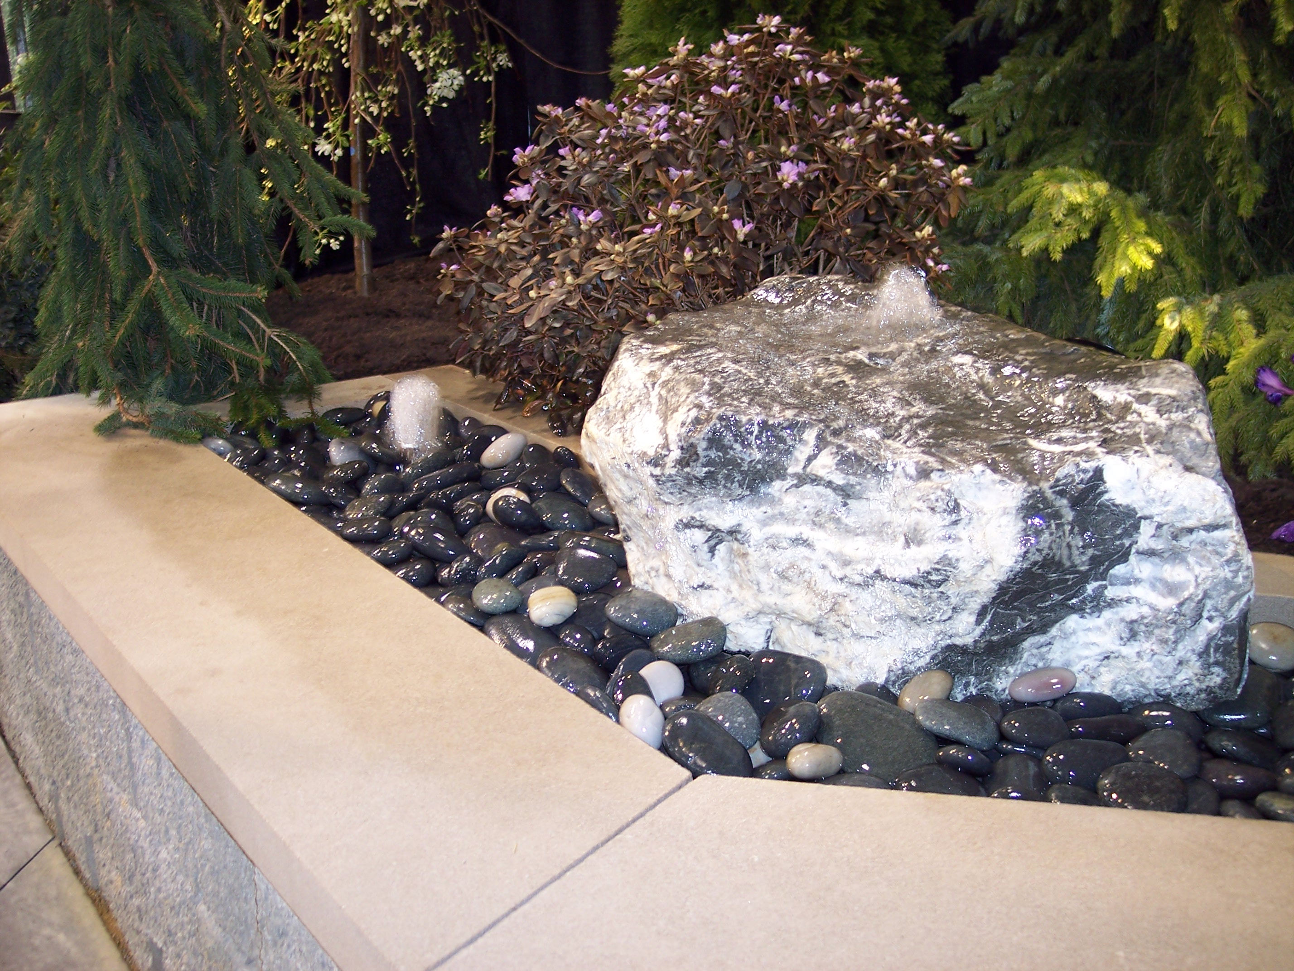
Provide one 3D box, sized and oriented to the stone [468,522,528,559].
[{"bbox_3d":[-0.245,0.091,2.380,0.114,0.056,0.082,26,34,36],"label":"stone"}]

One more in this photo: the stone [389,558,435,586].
[{"bbox_3d":[-0.366,0.136,2.242,0.084,0.043,0.062,-7,23,-8],"label":"stone"}]

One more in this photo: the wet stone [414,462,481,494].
[{"bbox_3d":[-0.372,-0.014,2.703,0.138,0.043,0.075,-21,11,-12],"label":"wet stone"}]

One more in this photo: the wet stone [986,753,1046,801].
[{"bbox_3d":[0.418,0.336,1.651,0.066,0.041,0.095,6,34,17],"label":"wet stone"}]

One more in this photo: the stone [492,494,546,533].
[{"bbox_3d":[-0.203,0.044,2.296,0.092,0.043,0.065,28,26,17],"label":"stone"}]

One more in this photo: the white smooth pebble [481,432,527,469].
[{"bbox_3d":[-0.256,-0.062,2.611,0.093,0.044,0.067,-35,29,-17],"label":"white smooth pebble"}]

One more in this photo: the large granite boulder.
[{"bbox_3d":[0.362,-0.022,2.034,0.830,0.430,0.540,5,18,18],"label":"large granite boulder"}]

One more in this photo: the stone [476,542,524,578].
[{"bbox_3d":[-0.241,0.126,2.420,0.066,0.039,0.104,5,30,41],"label":"stone"}]

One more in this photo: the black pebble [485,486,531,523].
[{"bbox_3d":[-0.242,0.038,2.572,0.086,0.053,0.071,6,36,-1],"label":"black pebble"}]

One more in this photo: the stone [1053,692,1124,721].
[{"bbox_3d":[0.562,0.283,1.863,0.093,0.037,0.059,6,19,-1],"label":"stone"}]

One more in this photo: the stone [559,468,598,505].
[{"bbox_3d":[-0.112,0.003,2.438,0.093,0.039,0.062,46,29,15],"label":"stone"}]

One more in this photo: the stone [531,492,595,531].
[{"bbox_3d":[-0.145,0.044,2.509,0.116,0.056,0.084,16,28,25],"label":"stone"}]

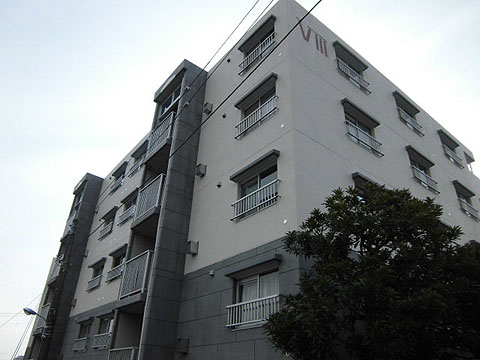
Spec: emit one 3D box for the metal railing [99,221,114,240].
[{"bbox_3d":[-6.876,2.677,18.551,0.110,0.470,1.760,24,-36,-32],"label":"metal railing"}]

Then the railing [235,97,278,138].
[{"bbox_3d":[0.462,-1.727,10.236,0.140,0.465,1.780,24,-36,-31],"label":"railing"}]

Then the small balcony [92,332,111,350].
[{"bbox_3d":[-5.510,6.375,14.353,0.102,0.472,1.846,23,-36,-31],"label":"small balcony"}]

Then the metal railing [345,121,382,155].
[{"bbox_3d":[3.931,-1.256,11.338,1.840,0.480,0.110,24,-36,-32],"label":"metal railing"}]

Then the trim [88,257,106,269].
[{"bbox_3d":[-7.129,4.191,18.102,0.196,0.116,1.828,23,-36,-31],"label":"trim"}]

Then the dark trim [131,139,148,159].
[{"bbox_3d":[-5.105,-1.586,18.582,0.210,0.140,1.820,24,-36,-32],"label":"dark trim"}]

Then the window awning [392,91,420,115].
[{"bbox_3d":[6.996,-3.237,15.070,1.828,0.116,0.196,23,-36,-31],"label":"window awning"}]

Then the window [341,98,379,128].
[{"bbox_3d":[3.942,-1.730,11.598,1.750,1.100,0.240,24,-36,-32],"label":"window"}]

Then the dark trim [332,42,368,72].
[{"bbox_3d":[3.914,-4.307,12.622,1.770,0.130,0.220,24,-36,-31],"label":"dark trim"}]

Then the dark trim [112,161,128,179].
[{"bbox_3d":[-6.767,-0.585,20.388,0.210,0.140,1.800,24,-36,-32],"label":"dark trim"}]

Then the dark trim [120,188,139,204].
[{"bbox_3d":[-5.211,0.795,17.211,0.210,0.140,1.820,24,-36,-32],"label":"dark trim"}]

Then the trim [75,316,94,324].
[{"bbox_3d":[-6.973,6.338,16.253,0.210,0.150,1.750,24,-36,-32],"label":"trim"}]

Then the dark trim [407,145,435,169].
[{"bbox_3d":[6.606,-0.832,13.169,1.700,0.140,0.220,24,-36,-31],"label":"dark trim"}]

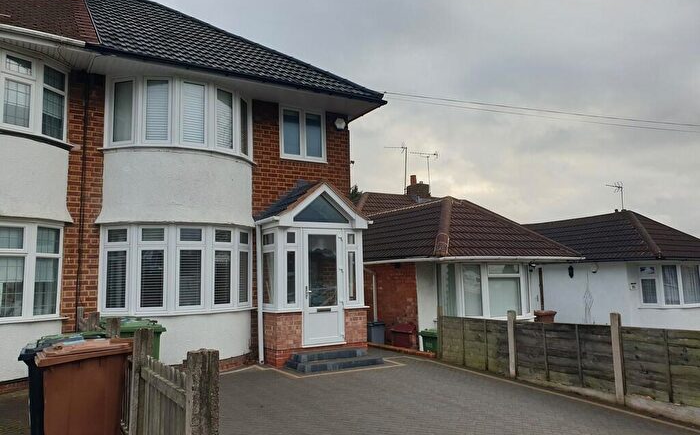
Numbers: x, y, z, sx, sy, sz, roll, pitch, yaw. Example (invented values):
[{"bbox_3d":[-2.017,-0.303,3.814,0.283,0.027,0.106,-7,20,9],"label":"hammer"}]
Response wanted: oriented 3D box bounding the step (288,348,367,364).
[{"bbox_3d":[-0.343,2.502,9.597,1.272,0.125,0.340,3,-8,-31],"label":"step"}]

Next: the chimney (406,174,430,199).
[{"bbox_3d":[3.032,-1.292,23.303,0.720,1.162,0.620,3,-8,-31],"label":"chimney"}]

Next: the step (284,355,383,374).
[{"bbox_3d":[-0.230,2.608,9.448,1.563,0.125,0.665,3,-8,-31],"label":"step"}]

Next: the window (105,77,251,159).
[{"bbox_3d":[-2.816,-1.709,9.191,2.571,1.200,0.706,3,-8,-31],"label":"window"}]

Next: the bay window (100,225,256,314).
[{"bbox_3d":[-2.779,0.881,8.905,2.578,1.461,0.631,3,-8,-31],"label":"bay window"}]

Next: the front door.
[{"bbox_3d":[-0.481,1.300,9.924,0.901,2.174,0.100,3,-8,-31],"label":"front door"}]

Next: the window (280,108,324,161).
[{"bbox_3d":[-0.939,-1.689,10.734,1.050,1.101,0.120,3,-8,-31],"label":"window"}]

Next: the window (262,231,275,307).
[{"bbox_3d":[-1.436,0.957,9.739,0.090,1.424,0.438,3,-8,-31],"label":"window"}]

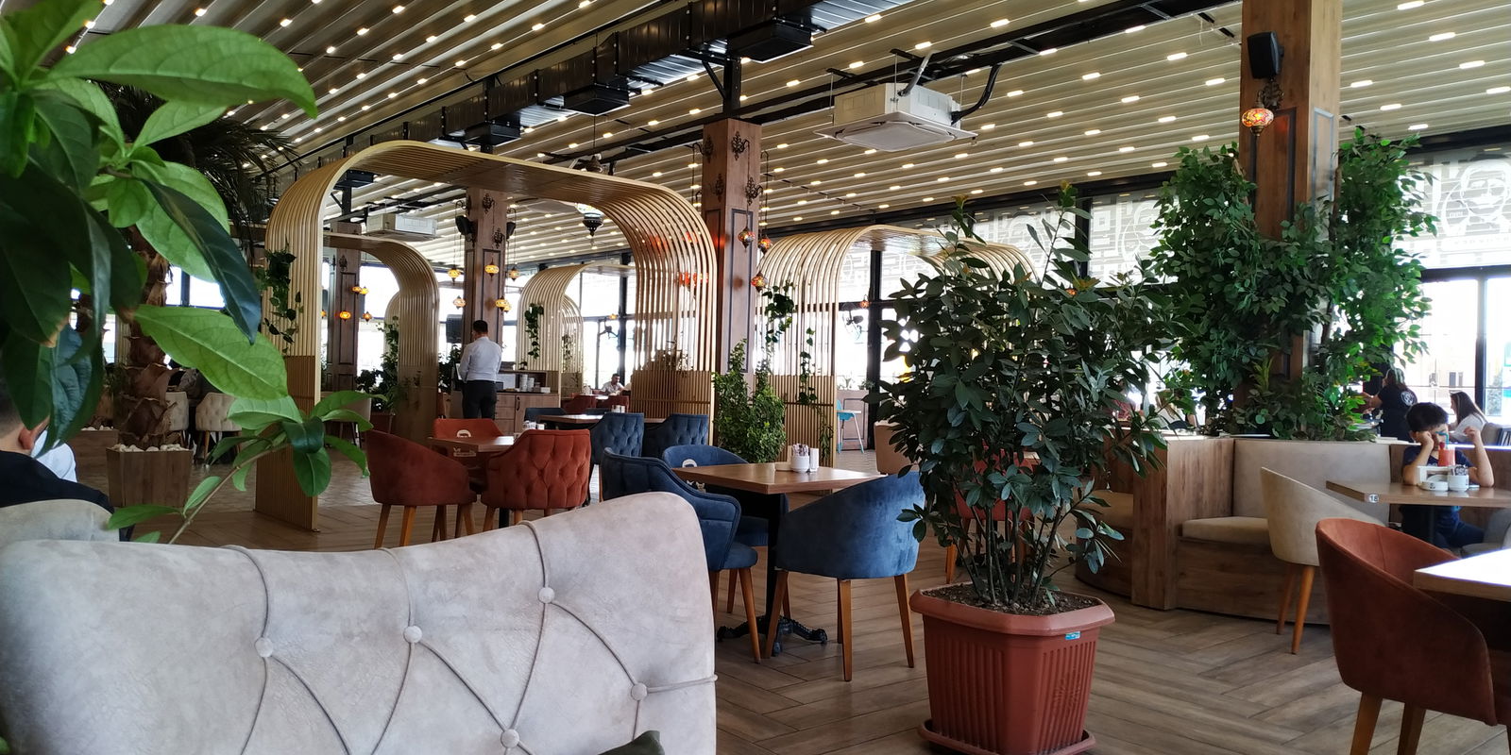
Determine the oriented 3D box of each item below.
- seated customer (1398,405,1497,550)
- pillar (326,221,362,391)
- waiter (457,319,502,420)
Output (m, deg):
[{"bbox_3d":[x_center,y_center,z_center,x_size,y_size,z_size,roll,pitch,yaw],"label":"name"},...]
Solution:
[{"bbox_3d":[3.441,0.684,5.247,0.460,1.120,0.540,2,0,8],"label":"seated customer"},{"bbox_3d":[-7.322,-0.852,18.640,0.400,3.720,0.400,1,0,-40],"label":"pillar"},{"bbox_3d":[-3.208,0.234,12.200,0.500,1.800,0.330,2,0,-25],"label":"waiter"}]

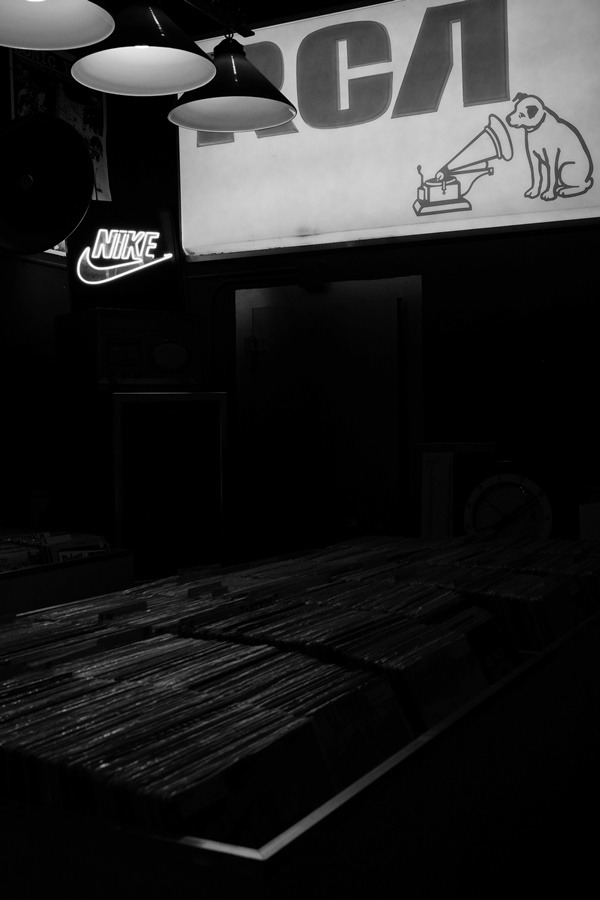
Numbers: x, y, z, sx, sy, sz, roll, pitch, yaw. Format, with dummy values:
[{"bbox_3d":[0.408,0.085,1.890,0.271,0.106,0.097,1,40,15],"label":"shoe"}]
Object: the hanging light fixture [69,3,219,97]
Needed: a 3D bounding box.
[{"bbox_3d":[-0.380,-1.007,2.465,0.350,0.200,0.350,-2,1,0],"label":"hanging light fixture"}]

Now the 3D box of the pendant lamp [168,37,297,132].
[{"bbox_3d":[-0.188,-1.015,2.785,0.350,0.208,0.350,-2,1,0],"label":"pendant lamp"}]

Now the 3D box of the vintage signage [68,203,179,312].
[{"bbox_3d":[-0.780,-0.860,4.580,0.490,0.460,0.100,0,-12,-20],"label":"vintage signage"}]

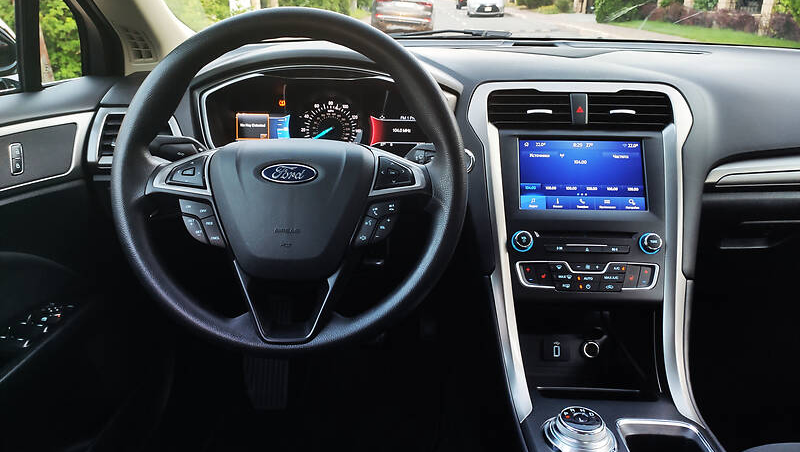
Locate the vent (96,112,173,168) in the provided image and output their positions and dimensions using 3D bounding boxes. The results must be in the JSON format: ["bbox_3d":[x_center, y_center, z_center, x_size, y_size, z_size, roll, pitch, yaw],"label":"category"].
[{"bbox_3d":[-0.371,-0.119,0.840,0.104,0.078,0.050,0,2,-3],"label":"vent"}]

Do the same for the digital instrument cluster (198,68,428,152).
[{"bbox_3d":[-0.119,-0.161,0.875,0.335,0.138,0.090,0,2,1],"label":"digital instrument cluster"}]

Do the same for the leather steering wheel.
[{"bbox_3d":[-0.117,-0.050,0.650,0.374,0.374,0.100,0,-6,1],"label":"leather steering wheel"}]

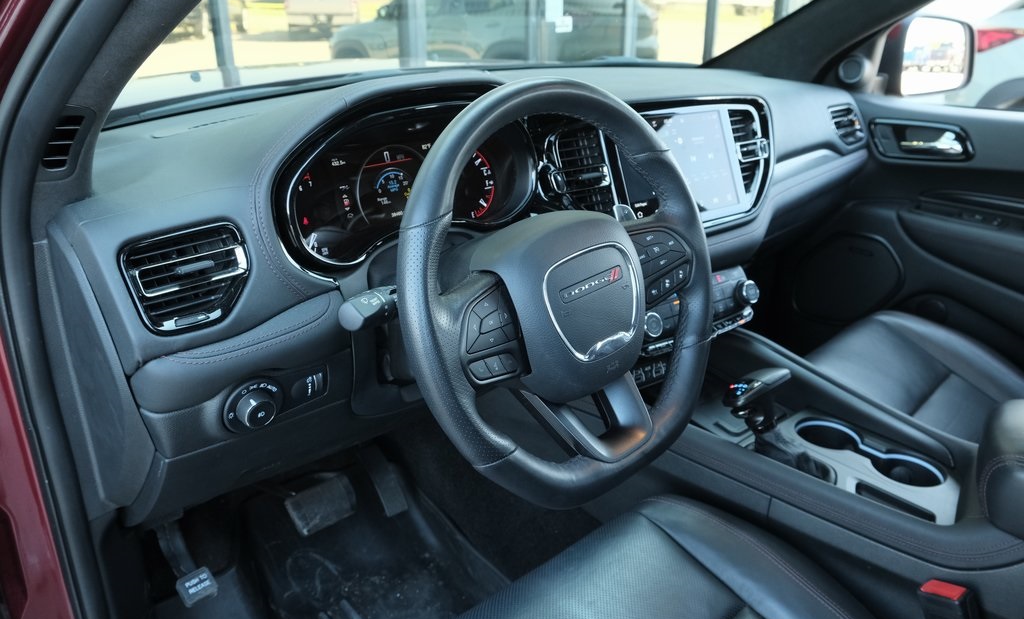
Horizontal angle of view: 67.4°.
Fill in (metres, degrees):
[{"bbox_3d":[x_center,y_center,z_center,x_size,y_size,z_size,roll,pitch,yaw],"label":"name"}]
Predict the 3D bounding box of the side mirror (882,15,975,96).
[{"bbox_3d":[0.882,-0.550,1.674,0.235,0.172,0.110,-15,26,-32],"label":"side mirror"}]

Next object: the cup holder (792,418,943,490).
[{"bbox_3d":[0.453,0.210,0.988,0.085,0.070,0.183,-19,29,-39],"label":"cup holder"}]

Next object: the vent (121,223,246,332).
[{"bbox_3d":[-0.305,-0.029,0.698,0.040,0.090,0.104,-7,12,45],"label":"vent"}]

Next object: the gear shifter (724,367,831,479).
[{"bbox_3d":[0.340,0.134,0.963,0.068,0.120,0.150,-19,29,-39],"label":"gear shifter"}]

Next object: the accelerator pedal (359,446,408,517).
[{"bbox_3d":[-0.227,0.297,1.360,0.043,0.130,0.030,-19,-8,-39],"label":"accelerator pedal"}]

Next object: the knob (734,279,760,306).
[{"bbox_3d":[0.349,-0.029,1.148,0.036,0.036,0.024,-19,17,-39],"label":"knob"}]

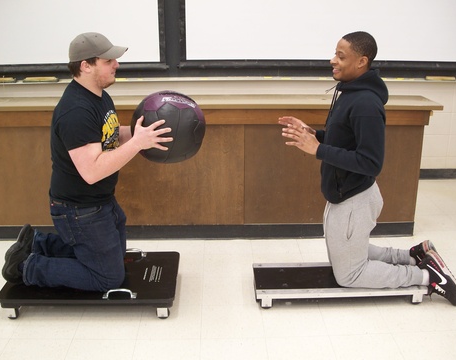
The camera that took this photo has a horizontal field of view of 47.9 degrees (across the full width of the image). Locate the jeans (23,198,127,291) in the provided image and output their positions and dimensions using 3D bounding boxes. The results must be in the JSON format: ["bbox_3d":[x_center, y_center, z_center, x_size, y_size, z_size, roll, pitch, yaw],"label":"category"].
[{"bbox_3d":[-0.816,0.277,2.756,0.550,0.490,0.410,1,18,4],"label":"jeans"}]

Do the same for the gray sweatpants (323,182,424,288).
[{"bbox_3d":[0.775,0.263,2.720,0.560,0.540,0.380,-1,18,-1],"label":"gray sweatpants"}]

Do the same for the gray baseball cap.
[{"bbox_3d":[-0.620,-0.633,2.449,0.285,0.140,0.185,-1,18,-1],"label":"gray baseball cap"}]

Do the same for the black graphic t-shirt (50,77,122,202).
[{"bbox_3d":[-0.732,-0.202,2.595,0.370,0.610,0.470,2,18,5],"label":"black graphic t-shirt"}]

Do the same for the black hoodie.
[{"bbox_3d":[0.604,-0.211,2.563,0.380,0.670,0.470,-1,18,-1],"label":"black hoodie"}]

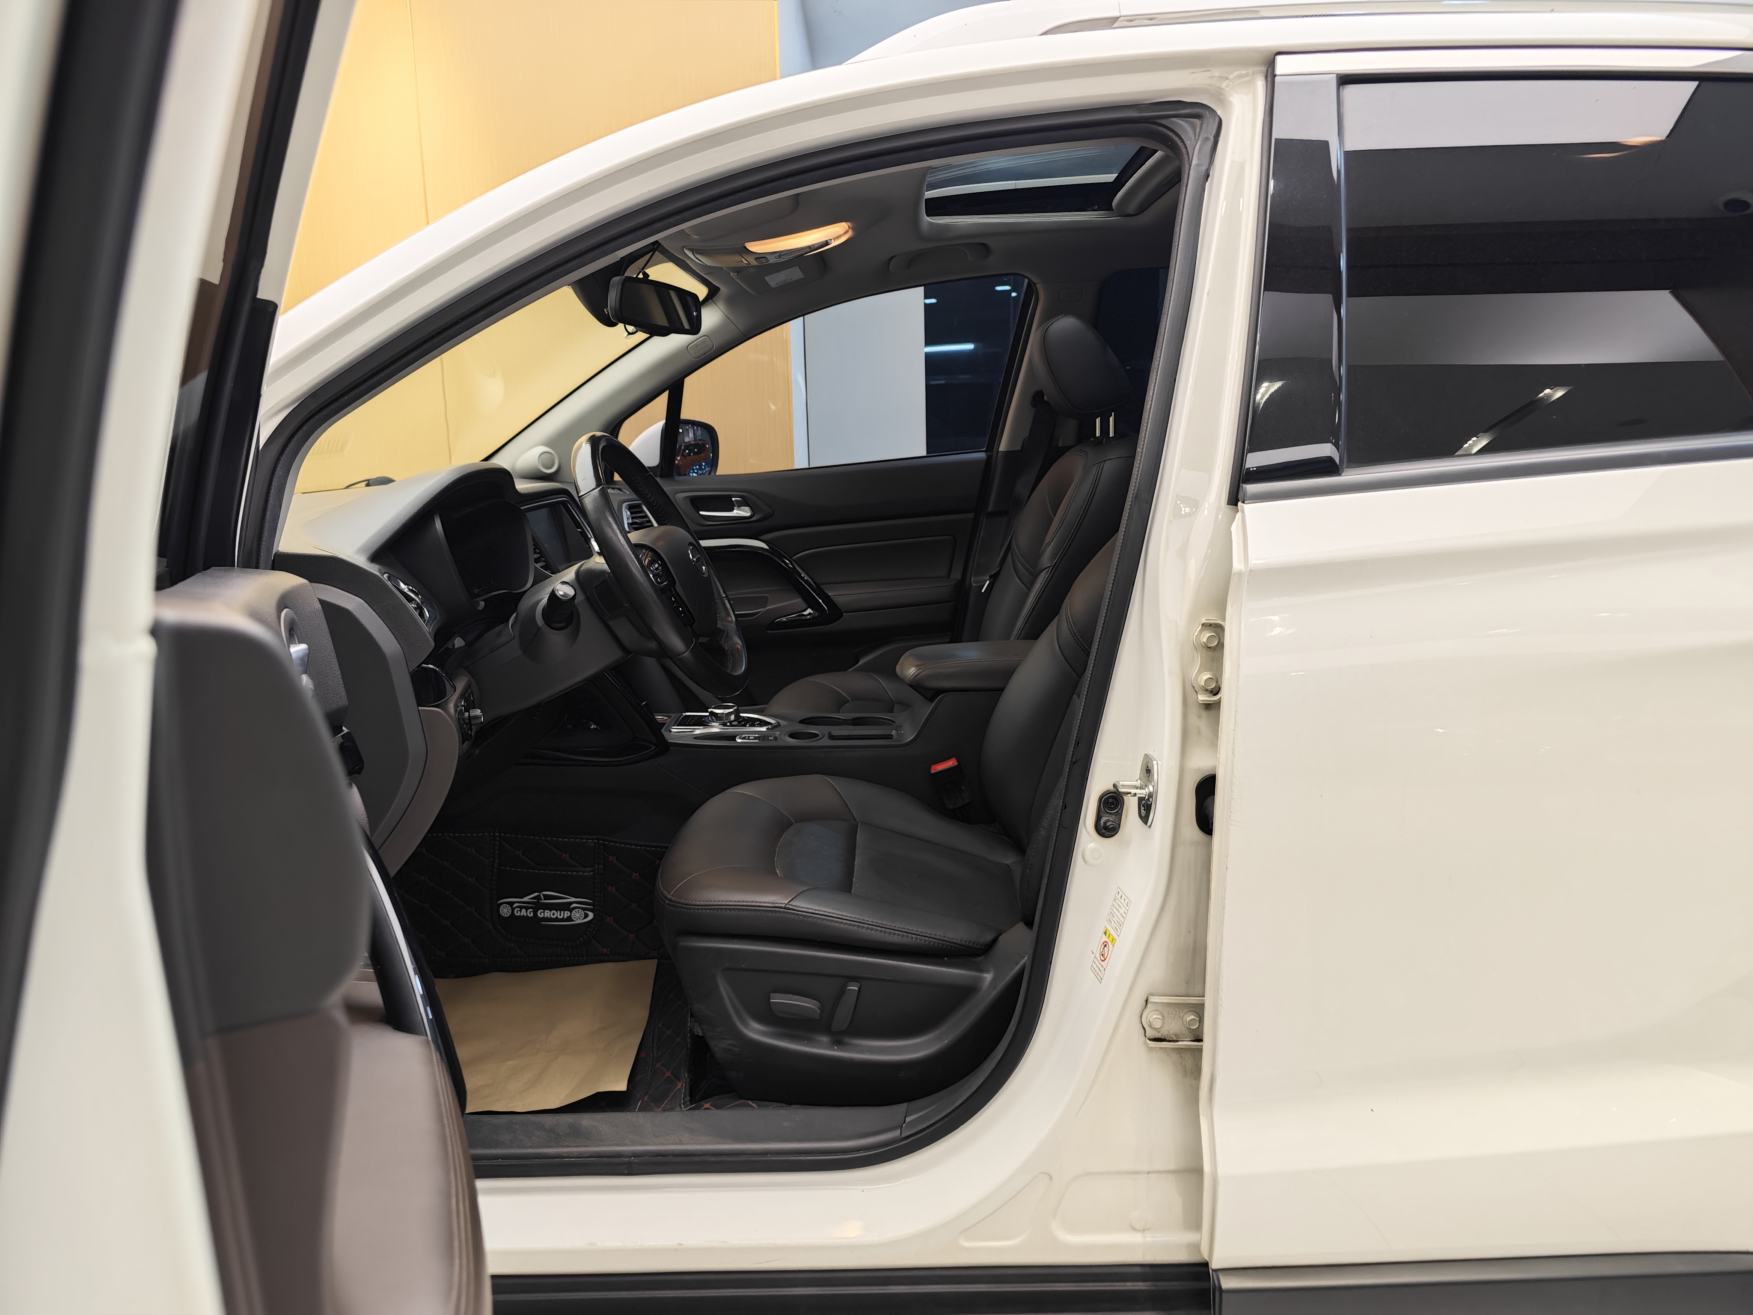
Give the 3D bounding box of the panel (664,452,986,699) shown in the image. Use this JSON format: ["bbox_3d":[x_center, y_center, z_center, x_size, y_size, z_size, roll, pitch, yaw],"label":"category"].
[{"bbox_3d":[-0.165,-0.135,2.579,0.830,0.600,0.130,-1,10,1],"label":"panel"}]

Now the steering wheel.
[{"bbox_3d":[-0.289,-0.109,1.501,0.100,0.380,0.385,-28,9,5],"label":"steering wheel"}]

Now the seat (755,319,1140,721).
[{"bbox_3d":[0.131,-0.140,2.260,0.790,0.980,0.530,-1,10,1],"label":"seat"}]

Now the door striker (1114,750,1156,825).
[{"bbox_3d":[0.248,0.126,1.118,0.039,0.067,0.032,-3,10,-11],"label":"door striker"}]

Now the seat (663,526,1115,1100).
[{"bbox_3d":[0.143,0.014,1.526,0.820,0.960,0.530,-1,10,1],"label":"seat"}]

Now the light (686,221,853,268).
[{"bbox_3d":[-0.165,-0.637,1.797,0.260,0.045,0.150,-10,10,2],"label":"light"}]

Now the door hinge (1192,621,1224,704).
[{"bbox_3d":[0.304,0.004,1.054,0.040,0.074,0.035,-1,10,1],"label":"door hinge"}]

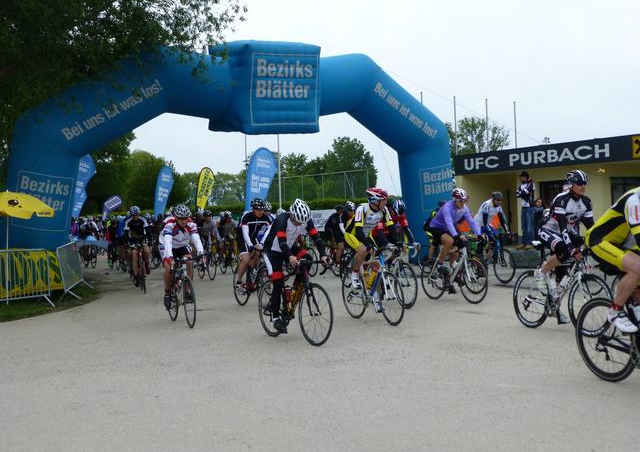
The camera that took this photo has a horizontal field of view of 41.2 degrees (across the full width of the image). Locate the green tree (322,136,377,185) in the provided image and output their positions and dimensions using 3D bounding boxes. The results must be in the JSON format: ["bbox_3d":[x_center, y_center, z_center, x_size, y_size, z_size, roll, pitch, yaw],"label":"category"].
[{"bbox_3d":[1.919,-2.972,64.000,4.700,7.500,4.700,-2,1,0],"label":"green tree"}]

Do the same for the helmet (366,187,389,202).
[{"bbox_3d":[0.734,-0.402,10.850,0.280,0.180,0.210,-2,1,-41],"label":"helmet"}]

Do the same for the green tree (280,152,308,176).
[{"bbox_3d":[-2.141,-2.795,75.011,4.500,7.200,4.500,-2,0,0],"label":"green tree"}]

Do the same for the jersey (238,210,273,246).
[{"bbox_3d":[-0.997,0.039,13.150,0.500,0.580,0.380,-2,1,-18],"label":"jersey"}]

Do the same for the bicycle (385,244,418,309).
[{"bbox_3d":[1.090,0.700,12.650,0.450,1.000,1.650,-2,1,-21],"label":"bicycle"}]

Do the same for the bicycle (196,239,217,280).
[{"bbox_3d":[-2.740,0.830,20.600,0.450,1.000,1.650,-2,1,-22],"label":"bicycle"}]

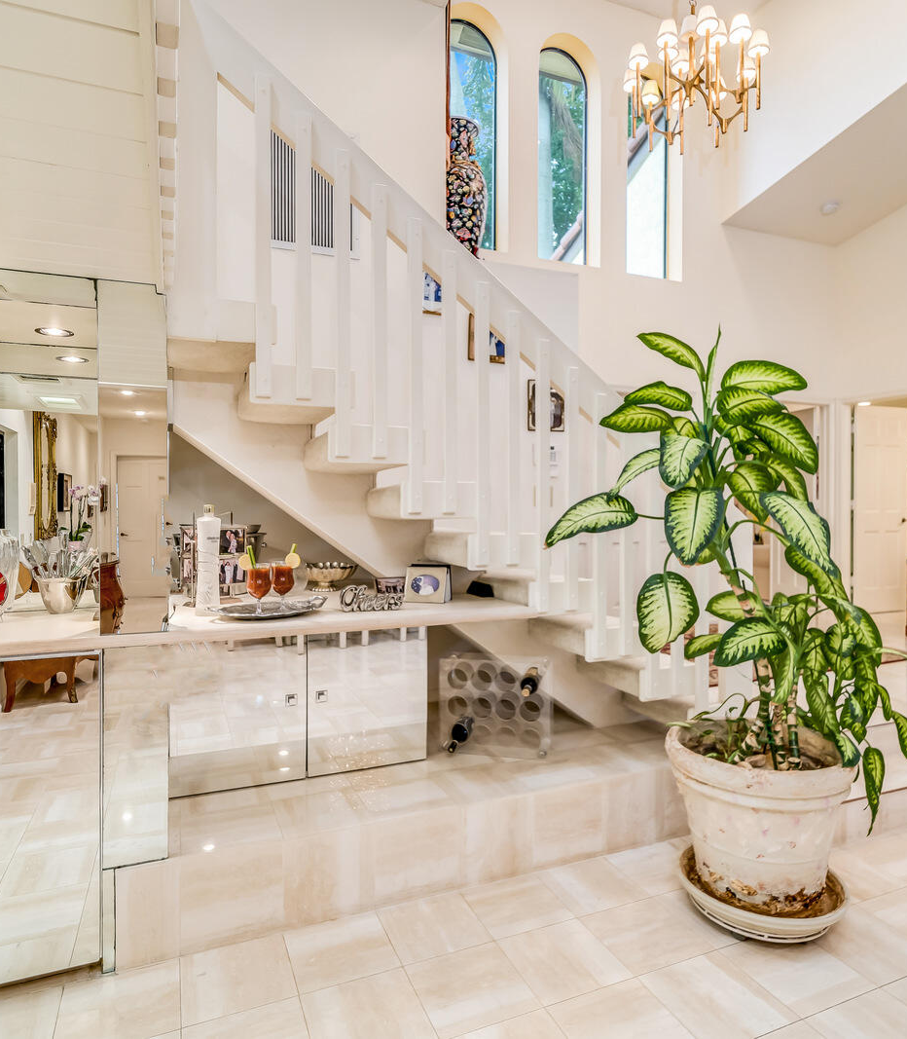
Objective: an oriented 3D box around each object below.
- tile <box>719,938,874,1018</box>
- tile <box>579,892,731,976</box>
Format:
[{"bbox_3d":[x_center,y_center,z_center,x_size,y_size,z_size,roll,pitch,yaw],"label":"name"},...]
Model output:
[{"bbox_3d":[0.989,1.305,1.879,0.298,0.010,0.298,0,0,-23],"label":"tile"},{"bbox_3d":[0.599,1.305,2.038,0.298,0.010,0.298,0,0,-23],"label":"tile"}]

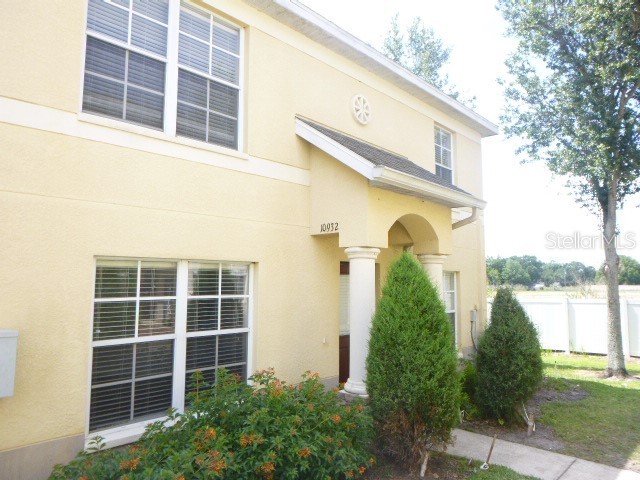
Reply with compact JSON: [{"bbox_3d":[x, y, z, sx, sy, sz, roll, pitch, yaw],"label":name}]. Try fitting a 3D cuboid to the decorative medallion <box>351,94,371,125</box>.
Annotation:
[{"bbox_3d":[0.658,-2.070,7.342,0.060,0.500,0.510,-4,-7,43],"label":"decorative medallion"}]

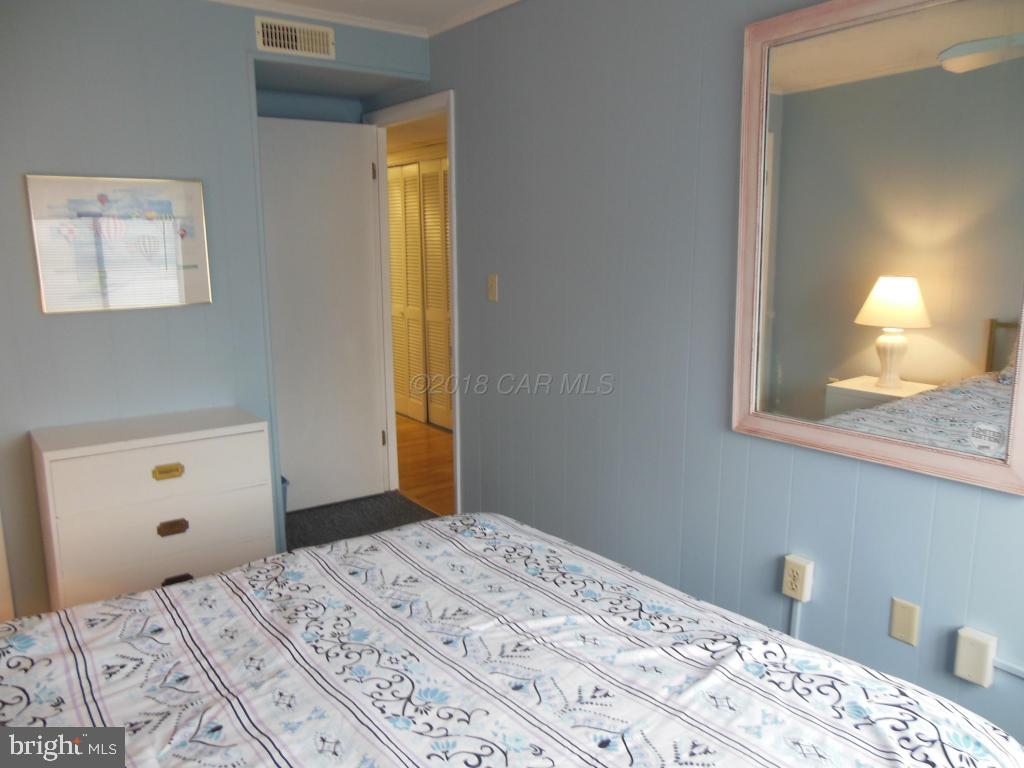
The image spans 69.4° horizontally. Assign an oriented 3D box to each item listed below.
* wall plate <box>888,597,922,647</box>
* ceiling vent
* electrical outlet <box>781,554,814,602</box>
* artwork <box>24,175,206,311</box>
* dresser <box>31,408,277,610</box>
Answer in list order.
[{"bbox_3d":[1.035,0.630,1.957,0.008,0.115,0.071,-8,13,-36],"label":"wall plate"},{"bbox_3d":[-0.900,-1.448,3.101,0.337,0.128,0.016,-8,13,-36],"label":"ceiling vent"},{"bbox_3d":[0.843,0.575,2.183,0.038,0.117,0.073,-8,13,-36],"label":"electrical outlet"},{"bbox_3d":[-1.475,-0.535,2.828,0.590,0.489,0.024,-8,13,-36],"label":"artwork"},{"bbox_3d":[-1.360,0.534,2.878,0.748,0.765,0.389,-8,13,-36],"label":"dresser"}]

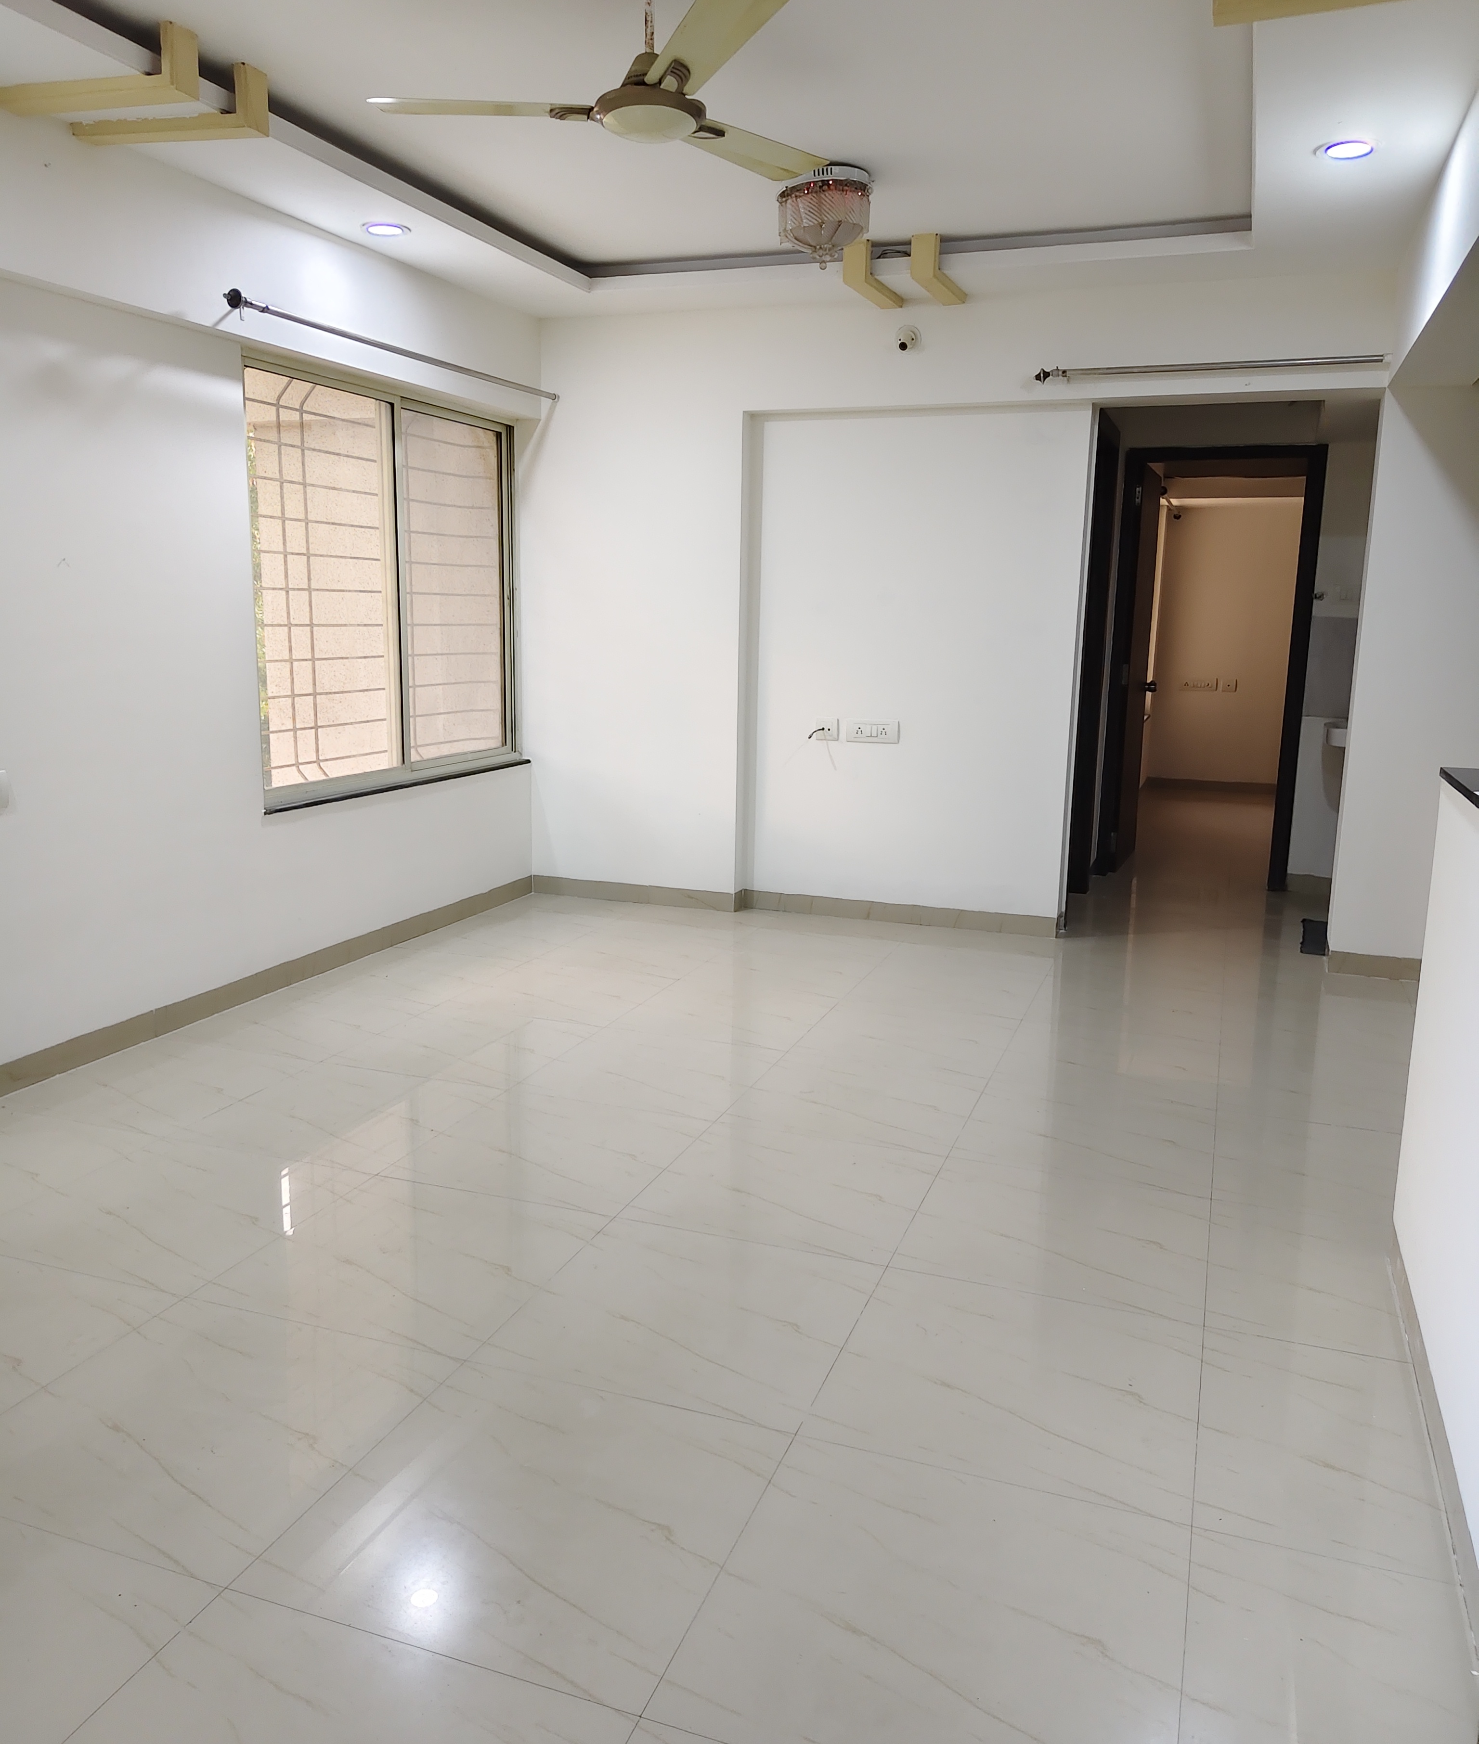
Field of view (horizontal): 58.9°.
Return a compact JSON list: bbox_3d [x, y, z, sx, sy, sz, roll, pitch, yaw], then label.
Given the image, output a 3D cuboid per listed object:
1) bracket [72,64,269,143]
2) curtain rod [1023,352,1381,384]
[{"bbox_3d":[-1.463,-1.963,3.354,0.475,0.148,0.082,2,11,9],"label":"bracket"},{"bbox_3d":[1.654,-1.799,4.685,1.180,0.055,0.060,5,12,20],"label":"curtain rod"}]

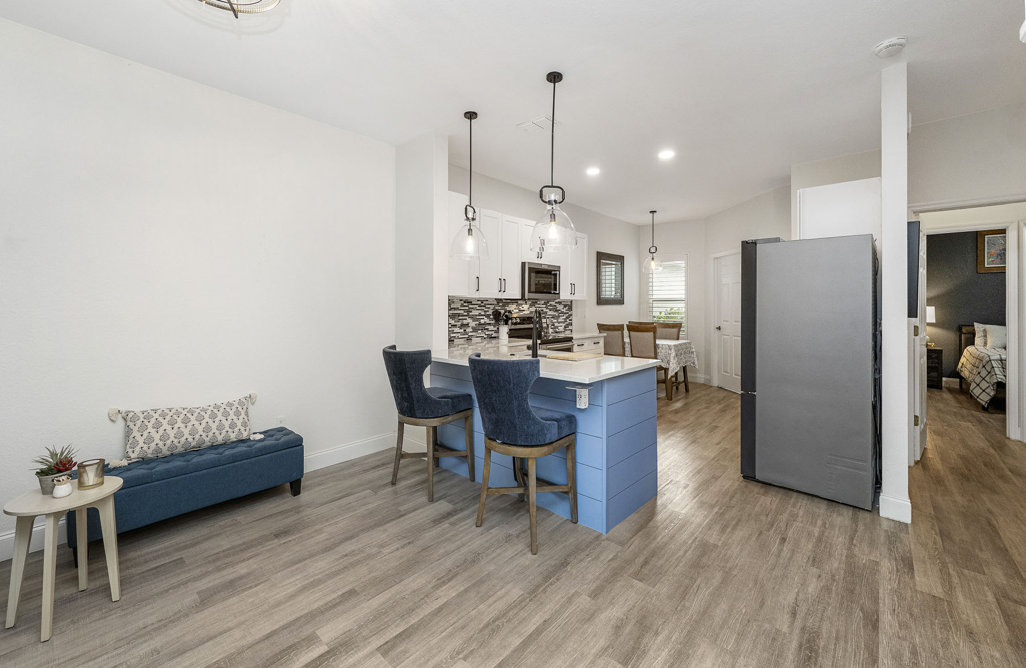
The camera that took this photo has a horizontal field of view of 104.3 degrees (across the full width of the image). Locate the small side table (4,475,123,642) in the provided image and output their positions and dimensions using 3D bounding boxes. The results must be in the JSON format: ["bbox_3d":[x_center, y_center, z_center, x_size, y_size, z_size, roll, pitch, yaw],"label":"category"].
[{"bbox_3d":[-1.890,0.932,1.694,0.340,0.515,0.340,1,3,16],"label":"small side table"}]

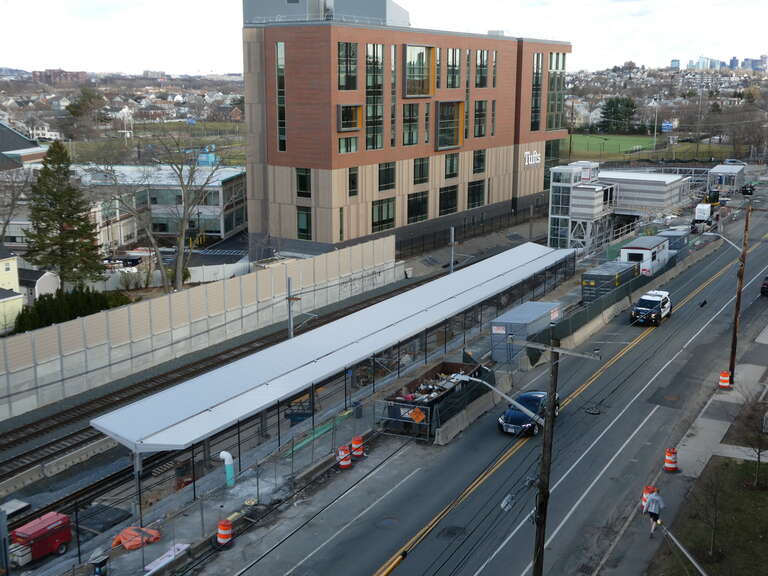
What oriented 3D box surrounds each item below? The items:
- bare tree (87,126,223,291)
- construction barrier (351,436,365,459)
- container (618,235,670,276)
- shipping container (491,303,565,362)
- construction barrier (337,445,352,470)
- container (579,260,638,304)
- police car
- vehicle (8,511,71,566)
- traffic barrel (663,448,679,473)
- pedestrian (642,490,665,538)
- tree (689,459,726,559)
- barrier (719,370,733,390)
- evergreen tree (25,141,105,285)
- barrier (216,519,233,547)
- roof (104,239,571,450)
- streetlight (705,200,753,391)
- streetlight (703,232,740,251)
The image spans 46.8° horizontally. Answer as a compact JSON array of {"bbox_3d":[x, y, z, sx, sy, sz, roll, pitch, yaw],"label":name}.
[{"bbox_3d":[-23.032,-7.719,89.126,13.500,16.367,12.500,-3,14,-15],"label":"bare tree"},{"bbox_3d":[-1.256,7.594,42.524,0.600,0.980,0.600,0,13,0],"label":"construction barrier"},{"bbox_3d":[22.488,-2.391,76.515,2.500,2.800,6.100,8,15,29],"label":"container"},{"bbox_3d":[9.302,2.843,57.517,2.440,2.590,6.060,8,15,29],"label":"shipping container"},{"bbox_3d":[-1.803,7.788,40.729,0.580,1.000,0.580,8,15,29],"label":"construction barrier"},{"bbox_3d":[18.141,-0.287,71.149,2.500,2.650,6.060,8,15,29],"label":"container"},{"bbox_3d":[20.289,1.493,67.179,2.020,1.820,5.050,9,16,32],"label":"police car"},{"bbox_3d":[-14.149,10.325,36.635,1.200,1.420,2.200,8,15,30],"label":"vehicle"},{"bbox_3d":[13.018,7.810,40.166,0.580,1.000,0.580,8,15,29],"label":"traffic barrel"},{"bbox_3d":[10.438,8.754,34.375,0.600,1.780,0.850,8,15,29],"label":"pedestrian"},{"bbox_3d":[11.805,8.071,32.393,1.400,3.818,1.400,8,15,29],"label":"tree"},{"bbox_3d":[19.685,5.301,50.996,0.580,1.000,0.580,8,15,29],"label":"barrier"},{"bbox_3d":[-30.457,-6.560,82.558,7.700,14.159,7.700,9,16,32],"label":"evergreen tree"},{"bbox_3d":[-6.186,9.467,34.429,0.600,0.980,0.600,0,13,0],"label":"barrier"},{"bbox_3d":[3.310,1.810,71.565,6.618,0.850,62.568,8,15,30],"label":"roof"},{"bbox_3d":[19.685,0.339,51.875,2.500,10.750,0.400,9,16,32],"label":"streetlight"},{"bbox_3d":[19.511,-2.635,51.302,2.200,1.100,0.300,9,16,32],"label":"streetlight"}]

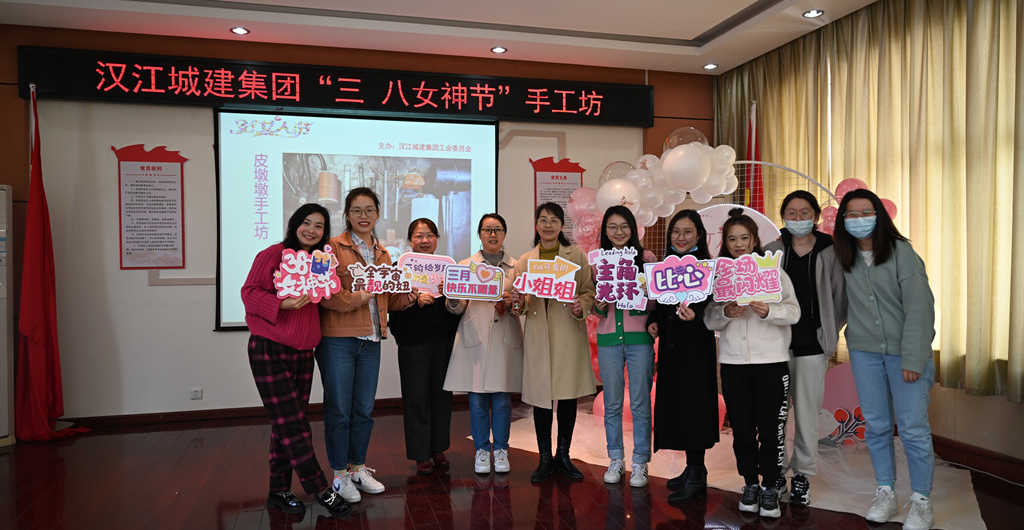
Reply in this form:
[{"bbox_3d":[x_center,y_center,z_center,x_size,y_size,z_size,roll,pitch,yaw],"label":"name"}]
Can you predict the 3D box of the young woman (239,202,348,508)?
[{"bbox_3d":[-1.146,0.489,3.628,0.540,1.635,0.420,-1,1,-20],"label":"young woman"}]

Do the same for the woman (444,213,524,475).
[{"bbox_3d":[-0.172,0.485,4.279,0.480,1.611,0.400,0,1,-3],"label":"woman"}]

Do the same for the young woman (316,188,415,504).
[{"bbox_3d":[-0.861,0.428,3.929,0.520,1.743,0.440,-1,1,-26],"label":"young woman"}]

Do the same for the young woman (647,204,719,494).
[{"bbox_3d":[0.989,0.488,3.913,0.430,1.605,0.400,0,1,26],"label":"young woman"}]

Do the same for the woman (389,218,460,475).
[{"bbox_3d":[-0.546,0.500,4.260,0.480,1.584,0.400,0,1,-6],"label":"woman"}]

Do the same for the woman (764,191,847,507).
[{"bbox_3d":[1.612,0.439,3.749,0.470,1.702,0.360,0,1,22],"label":"woman"}]

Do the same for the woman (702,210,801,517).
[{"bbox_3d":[1.265,0.504,3.575,0.500,1.582,0.400,0,1,22],"label":"woman"}]

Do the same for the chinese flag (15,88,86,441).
[{"bbox_3d":[-3.457,-0.007,5.100,0.440,2.600,0.310,-1,1,-15],"label":"chinese flag"}]

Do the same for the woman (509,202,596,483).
[{"bbox_3d":[0.240,0.456,4.142,0.520,1.669,0.400,0,1,2],"label":"woman"}]

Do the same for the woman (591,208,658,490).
[{"bbox_3d":[0.676,0.470,4.062,0.420,1.640,0.380,0,1,8],"label":"woman"}]

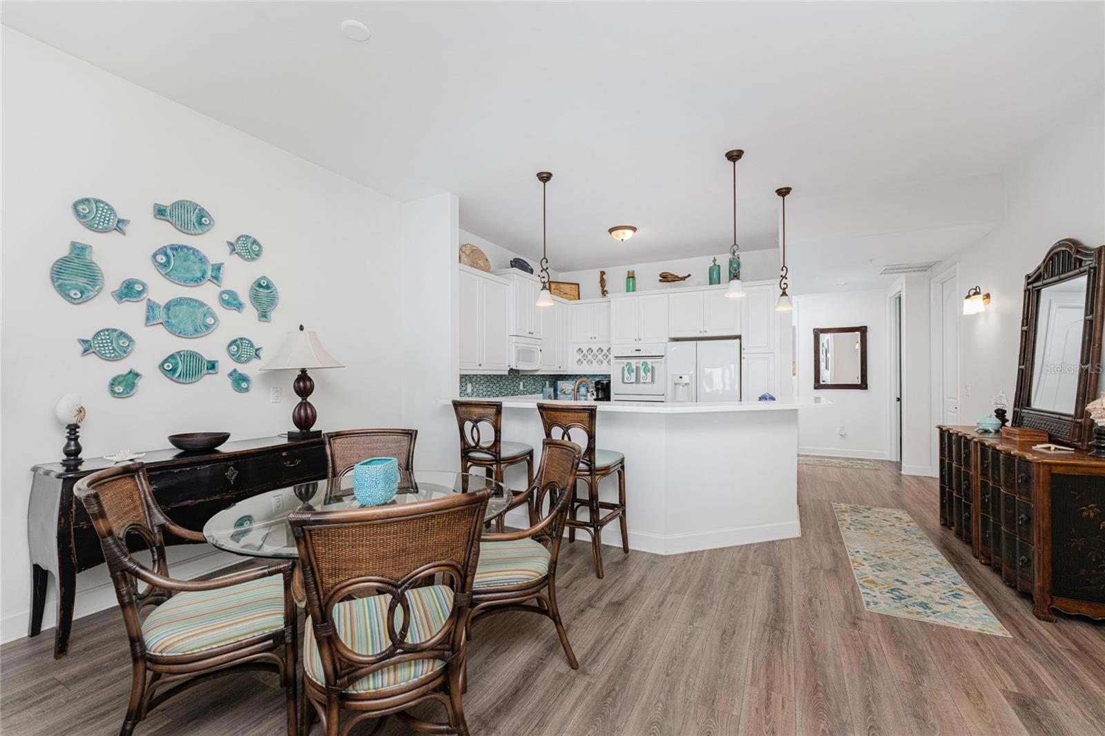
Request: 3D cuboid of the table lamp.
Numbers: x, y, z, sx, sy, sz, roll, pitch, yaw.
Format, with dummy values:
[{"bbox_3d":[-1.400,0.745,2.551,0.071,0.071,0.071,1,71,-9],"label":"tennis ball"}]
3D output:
[{"bbox_3d":[-1.757,0.100,3.030,0.520,0.814,0.520,-1,-1,29],"label":"table lamp"}]

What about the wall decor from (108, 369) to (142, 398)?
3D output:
[{"bbox_3d":[-2.489,0.088,2.502,0.025,0.168,0.148,0,-1,29],"label":"wall decor"}]

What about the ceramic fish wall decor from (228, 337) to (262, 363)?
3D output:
[{"bbox_3d":[-2.181,-0.125,3.042,0.030,0.184,0.222,0,-1,29],"label":"ceramic fish wall decor"}]

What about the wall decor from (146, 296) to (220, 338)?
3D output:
[{"bbox_3d":[-2.350,-0.322,2.731,0.030,0.258,0.376,0,-1,29],"label":"wall decor"}]

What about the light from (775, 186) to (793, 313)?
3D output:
[{"bbox_3d":[2.140,-1.097,3.968,0.157,1.128,0.157,0,-1,29],"label":"light"}]

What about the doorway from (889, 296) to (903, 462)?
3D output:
[{"bbox_3d":[4.973,0.204,6.136,0.140,2.480,0.842,-1,-1,29],"label":"doorway"}]

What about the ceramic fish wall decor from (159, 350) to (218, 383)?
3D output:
[{"bbox_3d":[-2.341,-0.009,2.772,0.028,0.218,0.312,0,-1,29],"label":"ceramic fish wall decor"}]

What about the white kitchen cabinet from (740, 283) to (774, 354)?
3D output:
[{"bbox_3d":[2.739,-0.612,5.691,0.399,0.865,0.600,0,-1,29],"label":"white kitchen cabinet"}]

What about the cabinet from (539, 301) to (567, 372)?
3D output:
[{"bbox_3d":[-0.109,-0.473,6.602,0.305,1.125,0.935,-1,-1,29],"label":"cabinet"}]

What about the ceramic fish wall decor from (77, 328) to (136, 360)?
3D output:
[{"bbox_3d":[-2.527,-0.134,2.434,0.030,0.180,0.231,-1,-1,29],"label":"ceramic fish wall decor"}]

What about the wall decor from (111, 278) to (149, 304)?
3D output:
[{"bbox_3d":[-2.483,-0.452,2.521,0.030,0.147,0.165,-1,-1,29],"label":"wall decor"}]

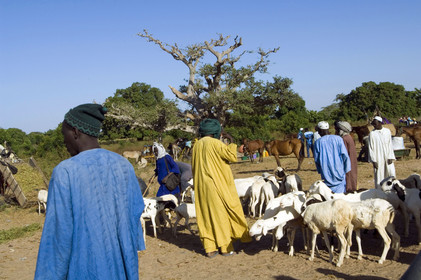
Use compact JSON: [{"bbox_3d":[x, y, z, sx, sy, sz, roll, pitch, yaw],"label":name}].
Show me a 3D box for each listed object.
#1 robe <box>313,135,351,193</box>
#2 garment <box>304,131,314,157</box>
[{"bbox_3d":[2.227,0.475,8.302,0.660,1.180,0.420,-5,0,14],"label":"robe"},{"bbox_3d":[5.757,0.233,26.500,0.520,1.500,0.360,-5,0,8],"label":"garment"}]

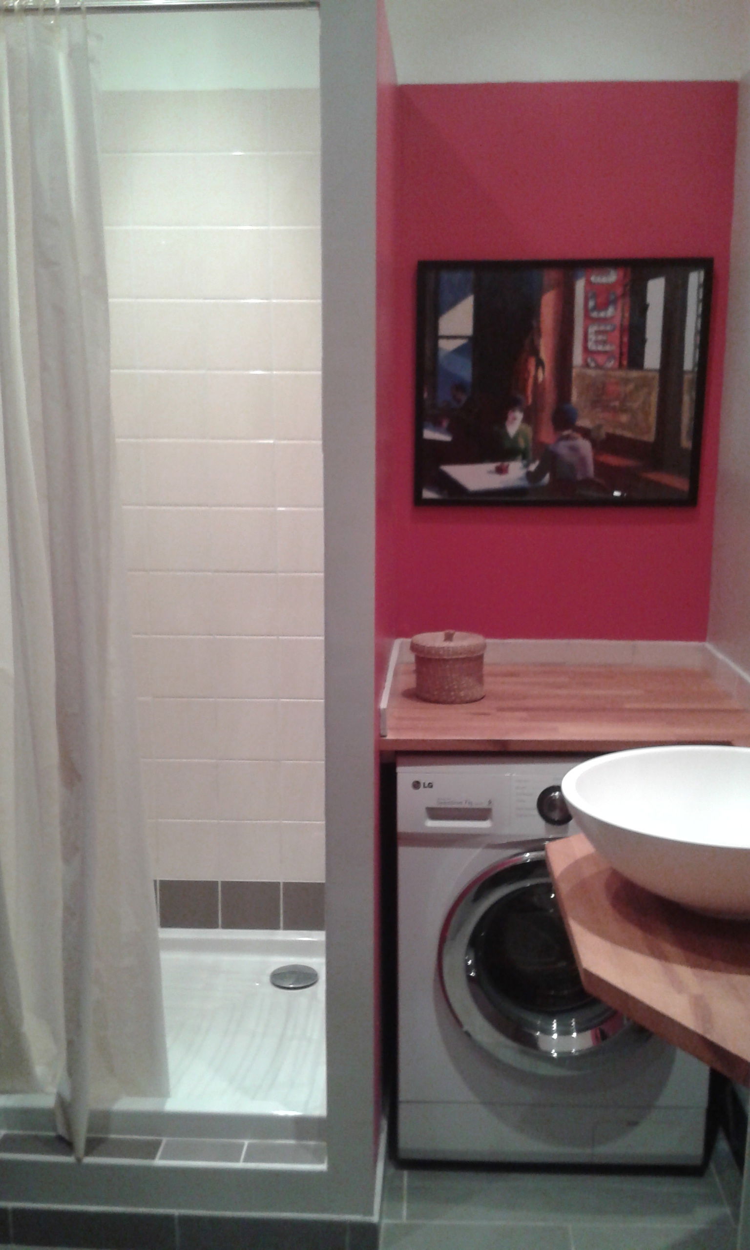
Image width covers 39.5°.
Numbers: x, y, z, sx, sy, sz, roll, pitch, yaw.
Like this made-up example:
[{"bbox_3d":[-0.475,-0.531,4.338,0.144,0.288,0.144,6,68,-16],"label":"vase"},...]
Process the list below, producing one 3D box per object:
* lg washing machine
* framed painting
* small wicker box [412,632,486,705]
[{"bbox_3d":[0.357,0.622,2.268,0.600,0.855,0.585,0,10,2],"label":"lg washing machine"},{"bbox_3d":[0.427,-0.555,2.423,0.663,0.555,0.025,0,10,2],"label":"framed painting"},{"bbox_3d":[0.159,0.082,2.251,0.162,0.142,0.162,0,10,2],"label":"small wicker box"}]

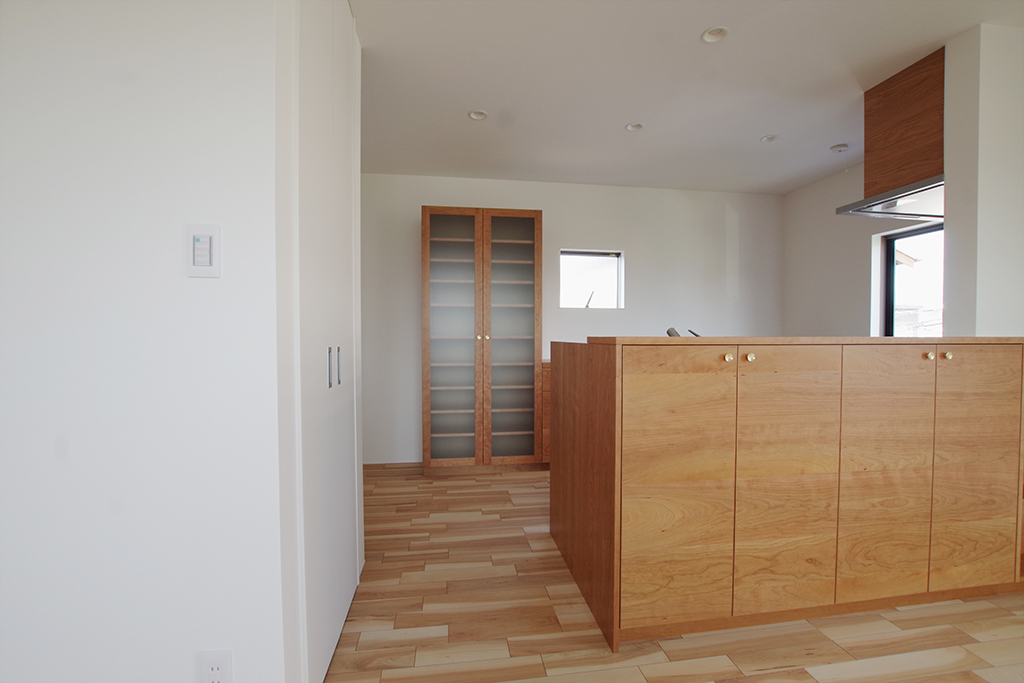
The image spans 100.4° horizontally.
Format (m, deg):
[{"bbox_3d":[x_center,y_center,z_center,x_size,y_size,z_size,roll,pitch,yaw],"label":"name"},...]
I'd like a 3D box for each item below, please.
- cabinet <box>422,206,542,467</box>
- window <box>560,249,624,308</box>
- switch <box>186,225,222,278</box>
[{"bbox_3d":[-0.235,-0.029,3.343,0.893,1.918,0.365,0,1,-8],"label":"cabinet"},{"bbox_3d":[0.682,-0.531,3.711,0.569,0.496,0.100,0,1,-8],"label":"window"},{"bbox_3d":[-0.674,-0.197,0.928,0.068,0.116,0.012,0,1,-8],"label":"switch"}]

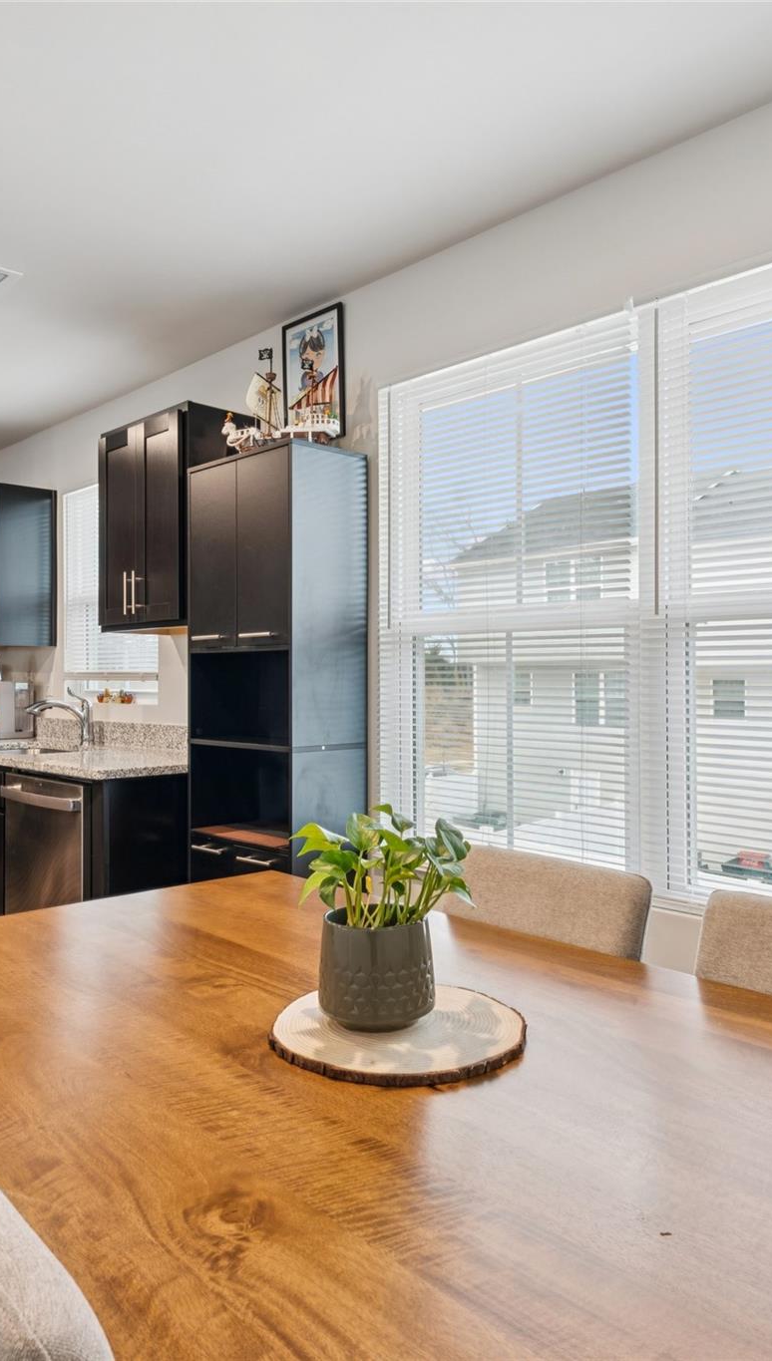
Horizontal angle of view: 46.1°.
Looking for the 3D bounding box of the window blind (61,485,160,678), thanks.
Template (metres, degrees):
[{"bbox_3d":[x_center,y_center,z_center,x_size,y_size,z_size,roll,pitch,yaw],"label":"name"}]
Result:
[{"bbox_3d":[-1.255,-0.461,4.130,0.055,0.902,0.902,0,0,-45],"label":"window blind"}]

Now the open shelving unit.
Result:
[{"bbox_3d":[-0.369,0.239,2.985,0.304,1.901,0.558,0,0,-45],"label":"open shelving unit"}]

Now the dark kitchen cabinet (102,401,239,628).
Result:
[{"bbox_3d":[-0.787,-0.562,3.397,0.321,0.765,0.618,0,0,-45],"label":"dark kitchen cabinet"}]

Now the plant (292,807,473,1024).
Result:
[{"bbox_3d":[-0.005,0.285,1.106,0.215,0.268,0.205,0,0,0],"label":"plant"}]

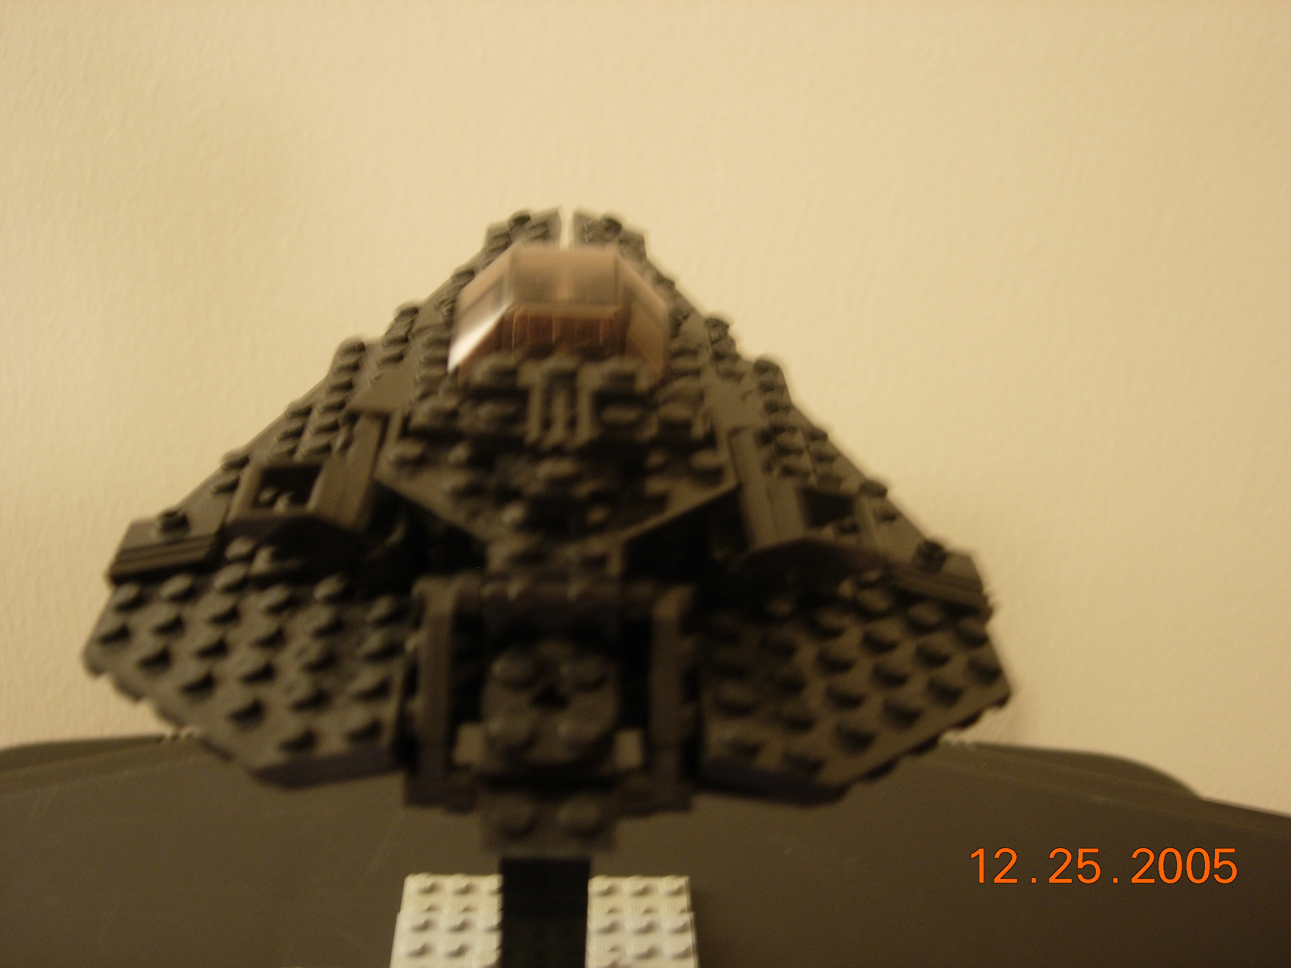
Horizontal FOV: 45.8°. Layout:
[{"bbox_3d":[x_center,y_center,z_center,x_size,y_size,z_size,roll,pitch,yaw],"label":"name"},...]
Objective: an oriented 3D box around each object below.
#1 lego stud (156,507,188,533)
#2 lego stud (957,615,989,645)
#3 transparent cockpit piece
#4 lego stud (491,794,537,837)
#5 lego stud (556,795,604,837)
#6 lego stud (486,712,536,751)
[{"bbox_3d":[-0.069,0.005,0.223,0.005,0.002,0.005,-11,29,3],"label":"lego stud"},{"bbox_3d":[0.048,0.021,0.223,0.005,0.002,0.005,16,27,-11],"label":"lego stud"},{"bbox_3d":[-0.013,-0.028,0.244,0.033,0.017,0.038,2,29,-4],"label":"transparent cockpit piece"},{"bbox_3d":[-0.016,0.040,0.184,0.005,0.002,0.005,1,55,-5],"label":"lego stud"},{"bbox_3d":[-0.008,0.040,0.184,0.005,0.002,0.005,1,55,-5],"label":"lego stud"},{"bbox_3d":[-0.016,0.029,0.181,0.005,0.002,0.005,1,55,-5],"label":"lego stud"}]

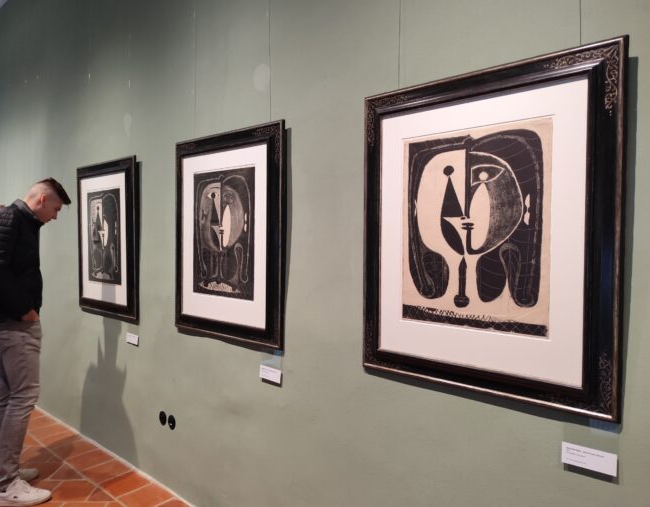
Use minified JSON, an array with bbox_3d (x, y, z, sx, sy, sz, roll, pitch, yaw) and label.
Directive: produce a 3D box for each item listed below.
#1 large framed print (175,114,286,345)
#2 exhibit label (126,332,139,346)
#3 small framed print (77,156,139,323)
[{"bbox_3d":[-0.487,-0.086,2.236,0.820,1.014,0.040,2,2,39],"label":"large framed print"},{"bbox_3d":[-1.228,0.549,2.876,0.136,0.061,0.012,2,-2,39],"label":"exhibit label"},{"bbox_3d":[-1.454,-0.098,3.016,0.820,1.014,0.040,2,3,39],"label":"small framed print"}]

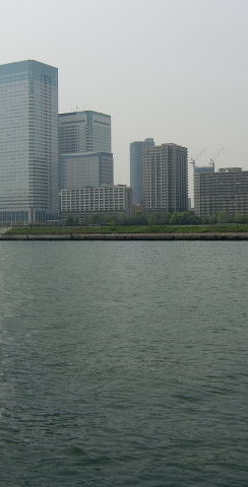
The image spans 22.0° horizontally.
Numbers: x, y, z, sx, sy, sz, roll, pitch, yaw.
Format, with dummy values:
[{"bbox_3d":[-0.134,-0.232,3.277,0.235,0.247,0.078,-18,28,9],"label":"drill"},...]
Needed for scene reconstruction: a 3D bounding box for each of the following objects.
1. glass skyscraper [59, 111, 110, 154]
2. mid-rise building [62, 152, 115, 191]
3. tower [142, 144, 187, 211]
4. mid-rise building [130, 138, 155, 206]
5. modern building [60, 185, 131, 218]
[{"bbox_3d":[-56.470,-103.080,901.570,58.320,156.000,49.510,0,2,30],"label":"glass skyscraper"},{"bbox_3d":[-45.150,-63.770,764.760,57.050,85.340,32.000,0,2,30],"label":"mid-rise building"},{"bbox_3d":[45.570,-63.220,692.670,33.030,84.260,41.270,0,2,30],"label":"tower"},{"bbox_3d":[39.700,-130.420,1373.750,38.050,181.280,39.960,0,2,30],"label":"mid-rise building"},{"bbox_3d":[-30.750,-39.730,694.080,81.820,38.730,14.320,0,2,30],"label":"modern building"}]

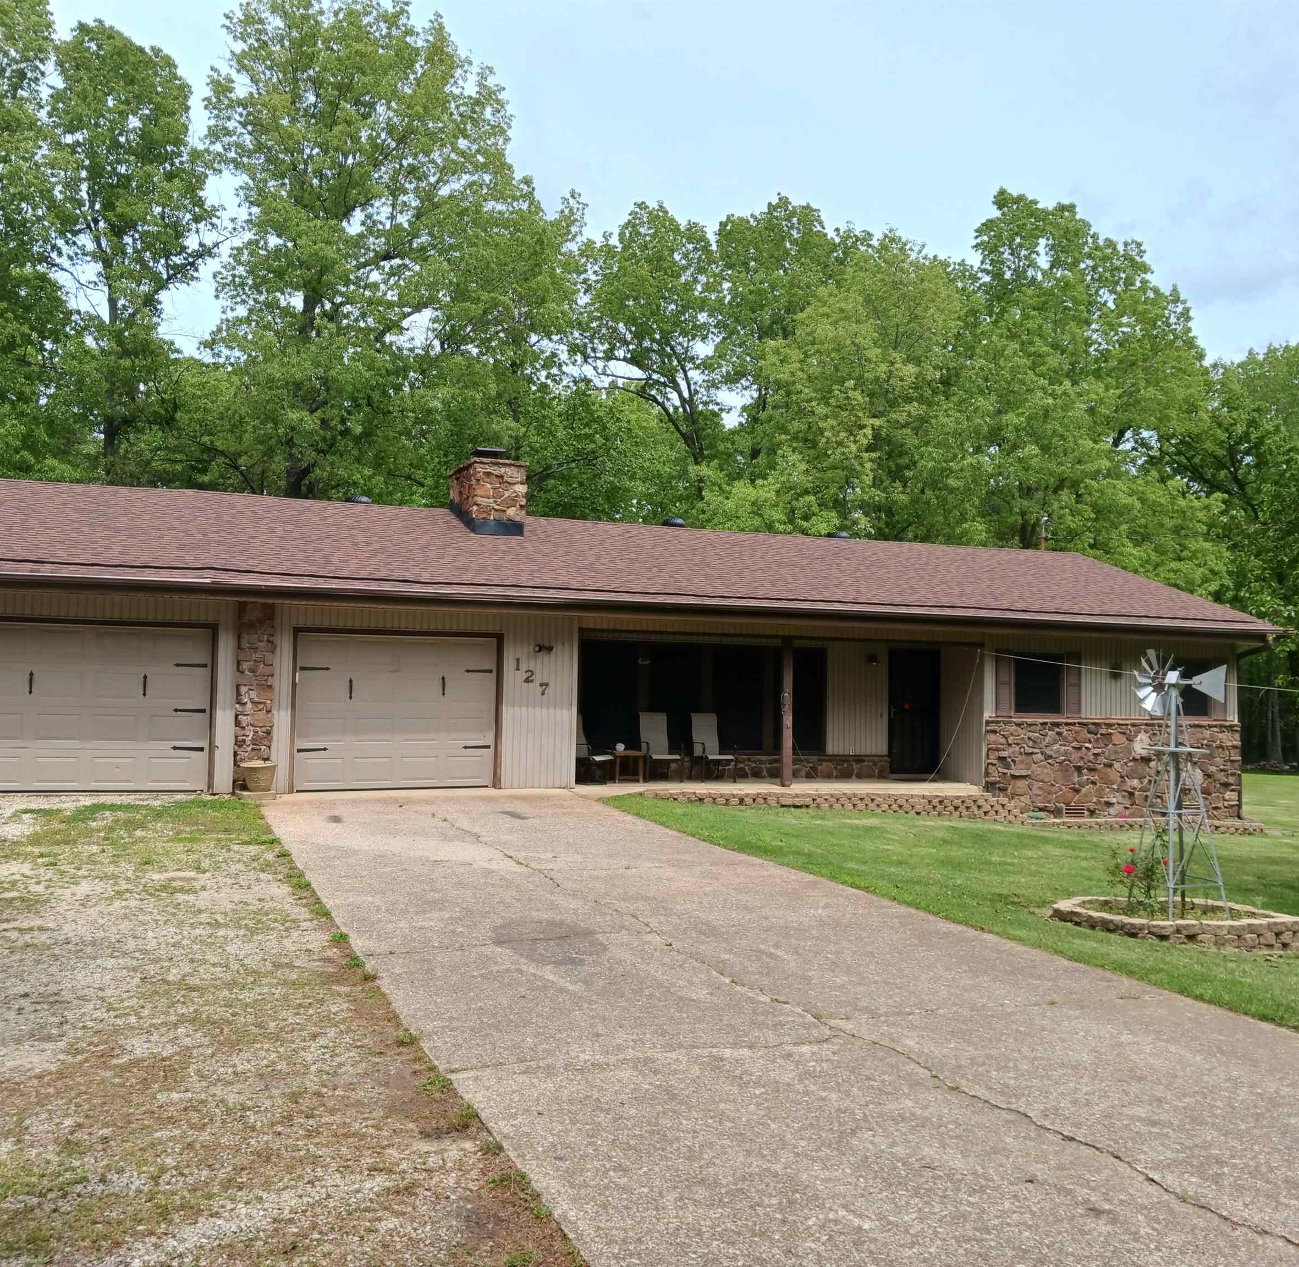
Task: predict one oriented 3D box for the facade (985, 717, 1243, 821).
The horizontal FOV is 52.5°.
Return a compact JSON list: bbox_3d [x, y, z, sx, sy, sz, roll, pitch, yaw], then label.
[{"bbox_3d":[7.904,2.296,22.078,5.360,1.730,0.200,2,-3,-21],"label":"facade"}]

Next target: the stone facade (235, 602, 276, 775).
[{"bbox_3d":[-5.128,0.816,17.105,0.490,2.400,0.150,2,-3,-21],"label":"stone facade"}]

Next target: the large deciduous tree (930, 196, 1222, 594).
[{"bbox_3d":[14.620,-5.147,45.253,10.000,20.000,10.000,2,-3,-21],"label":"large deciduous tree"}]

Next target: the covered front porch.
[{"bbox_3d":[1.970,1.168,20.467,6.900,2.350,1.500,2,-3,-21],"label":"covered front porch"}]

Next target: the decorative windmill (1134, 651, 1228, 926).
[{"bbox_3d":[4.224,1.188,10.327,0.620,2.130,0.850,2,-3,-18],"label":"decorative windmill"}]

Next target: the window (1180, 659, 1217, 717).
[{"bbox_3d":[9.351,0.942,22.761,1.060,1.000,0.100,2,-3,-21],"label":"window"}]

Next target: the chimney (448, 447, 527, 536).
[{"bbox_3d":[-2.726,-2.326,22.251,0.900,1.550,1.800,2,-3,-21],"label":"chimney"}]

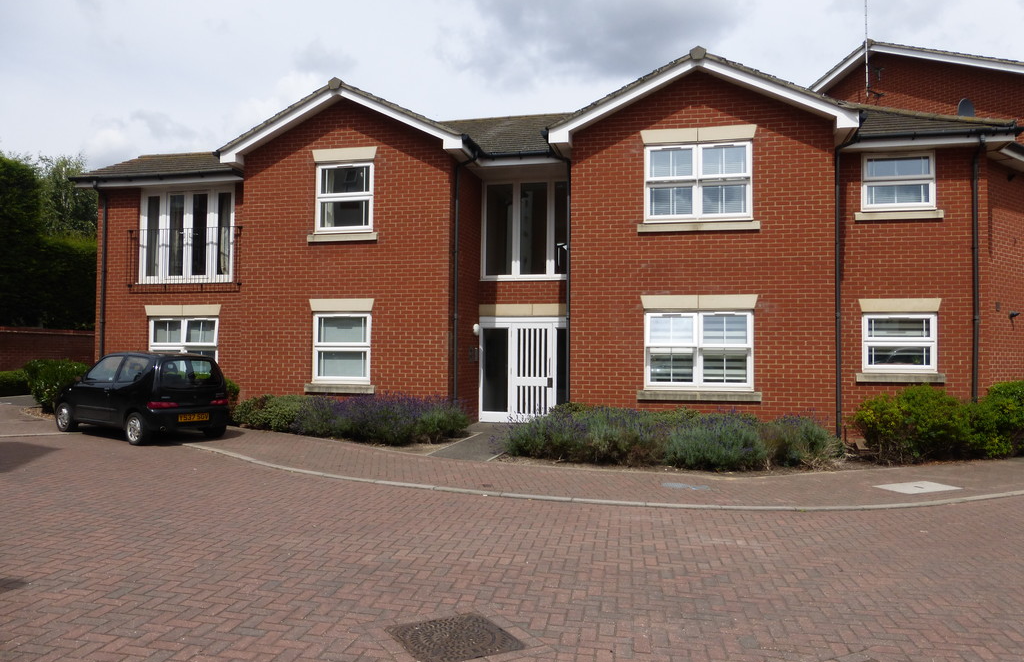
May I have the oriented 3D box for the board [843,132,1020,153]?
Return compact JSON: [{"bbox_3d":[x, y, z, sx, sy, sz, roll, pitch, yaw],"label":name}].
[{"bbox_3d":[6.894,-3.169,12.288,2.610,0.205,0.080,0,-2,13],"label":"board"}]

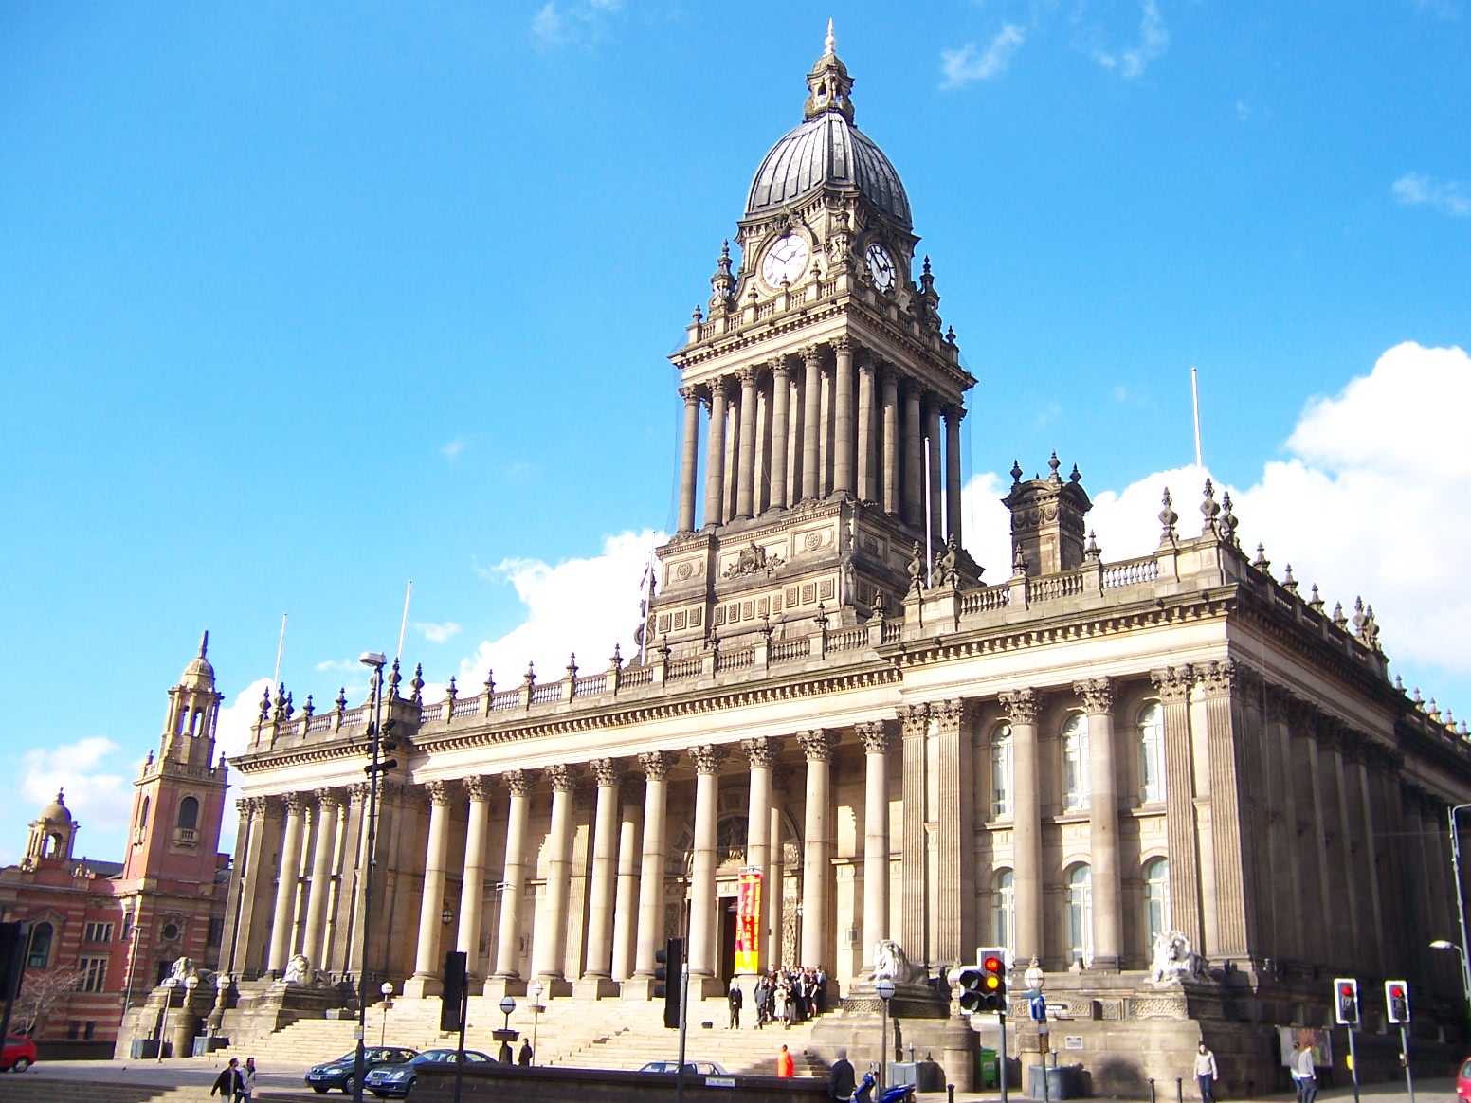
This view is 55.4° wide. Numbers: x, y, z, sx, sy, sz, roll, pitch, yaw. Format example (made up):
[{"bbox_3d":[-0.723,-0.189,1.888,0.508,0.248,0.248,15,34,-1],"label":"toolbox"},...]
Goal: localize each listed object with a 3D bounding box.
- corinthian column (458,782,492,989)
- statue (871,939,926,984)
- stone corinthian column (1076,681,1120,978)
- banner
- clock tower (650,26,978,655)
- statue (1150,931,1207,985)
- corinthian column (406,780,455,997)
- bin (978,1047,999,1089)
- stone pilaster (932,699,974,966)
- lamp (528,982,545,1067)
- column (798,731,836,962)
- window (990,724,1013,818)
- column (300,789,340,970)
[{"bbox_3d":[-13.543,17.044,72.698,1.440,10.673,1.440,-14,-25,37],"label":"corinthian column"},{"bbox_3d":[5.847,14.774,50.404,1.200,1.500,2.700,-14,-25,38],"label":"statue"},{"bbox_3d":[13.304,9.760,50.601,1.316,10.400,1.316,-14,-25,38],"label":"stone corinthian column"},{"bbox_3d":[0.575,15.807,59.992,1.100,4.500,0.090,-9,-22,29],"label":"banner"},{"bbox_3d":[5.572,-12.719,88.173,14.200,50.500,14.200,-14,-24,38],"label":"clock tower"},{"bbox_3d":[14.069,12.764,43.984,1.283,1.534,3.036,-14,-25,37],"label":"statue"},{"bbox_3d":[-16.109,17.966,75.148,1.250,11.450,1.250,-14,-24,38],"label":"corinthian column"},{"bbox_3d":[7.933,16.319,44.300,0.800,1.170,0.620,-7,-21,25],"label":"bin"},{"bbox_3d":[8.328,10.641,53.236,1.200,9.950,0.850,-14,-24,38],"label":"stone pilaster"},{"bbox_3d":[-8.385,19.851,59.120,0.700,3.800,0.700,-14,-24,38],"label":"lamp"},{"bbox_3d":[3.465,12.808,59.568,1.280,10.400,1.280,-14,-25,38],"label":"column"},{"bbox_3d":[10.646,8.483,54.628,1.550,3.700,0.350,-14,-25,38],"label":"window"},{"bbox_3d":[-23.171,18.348,77.668,1.409,10.360,1.409,-14,-25,37],"label":"column"}]

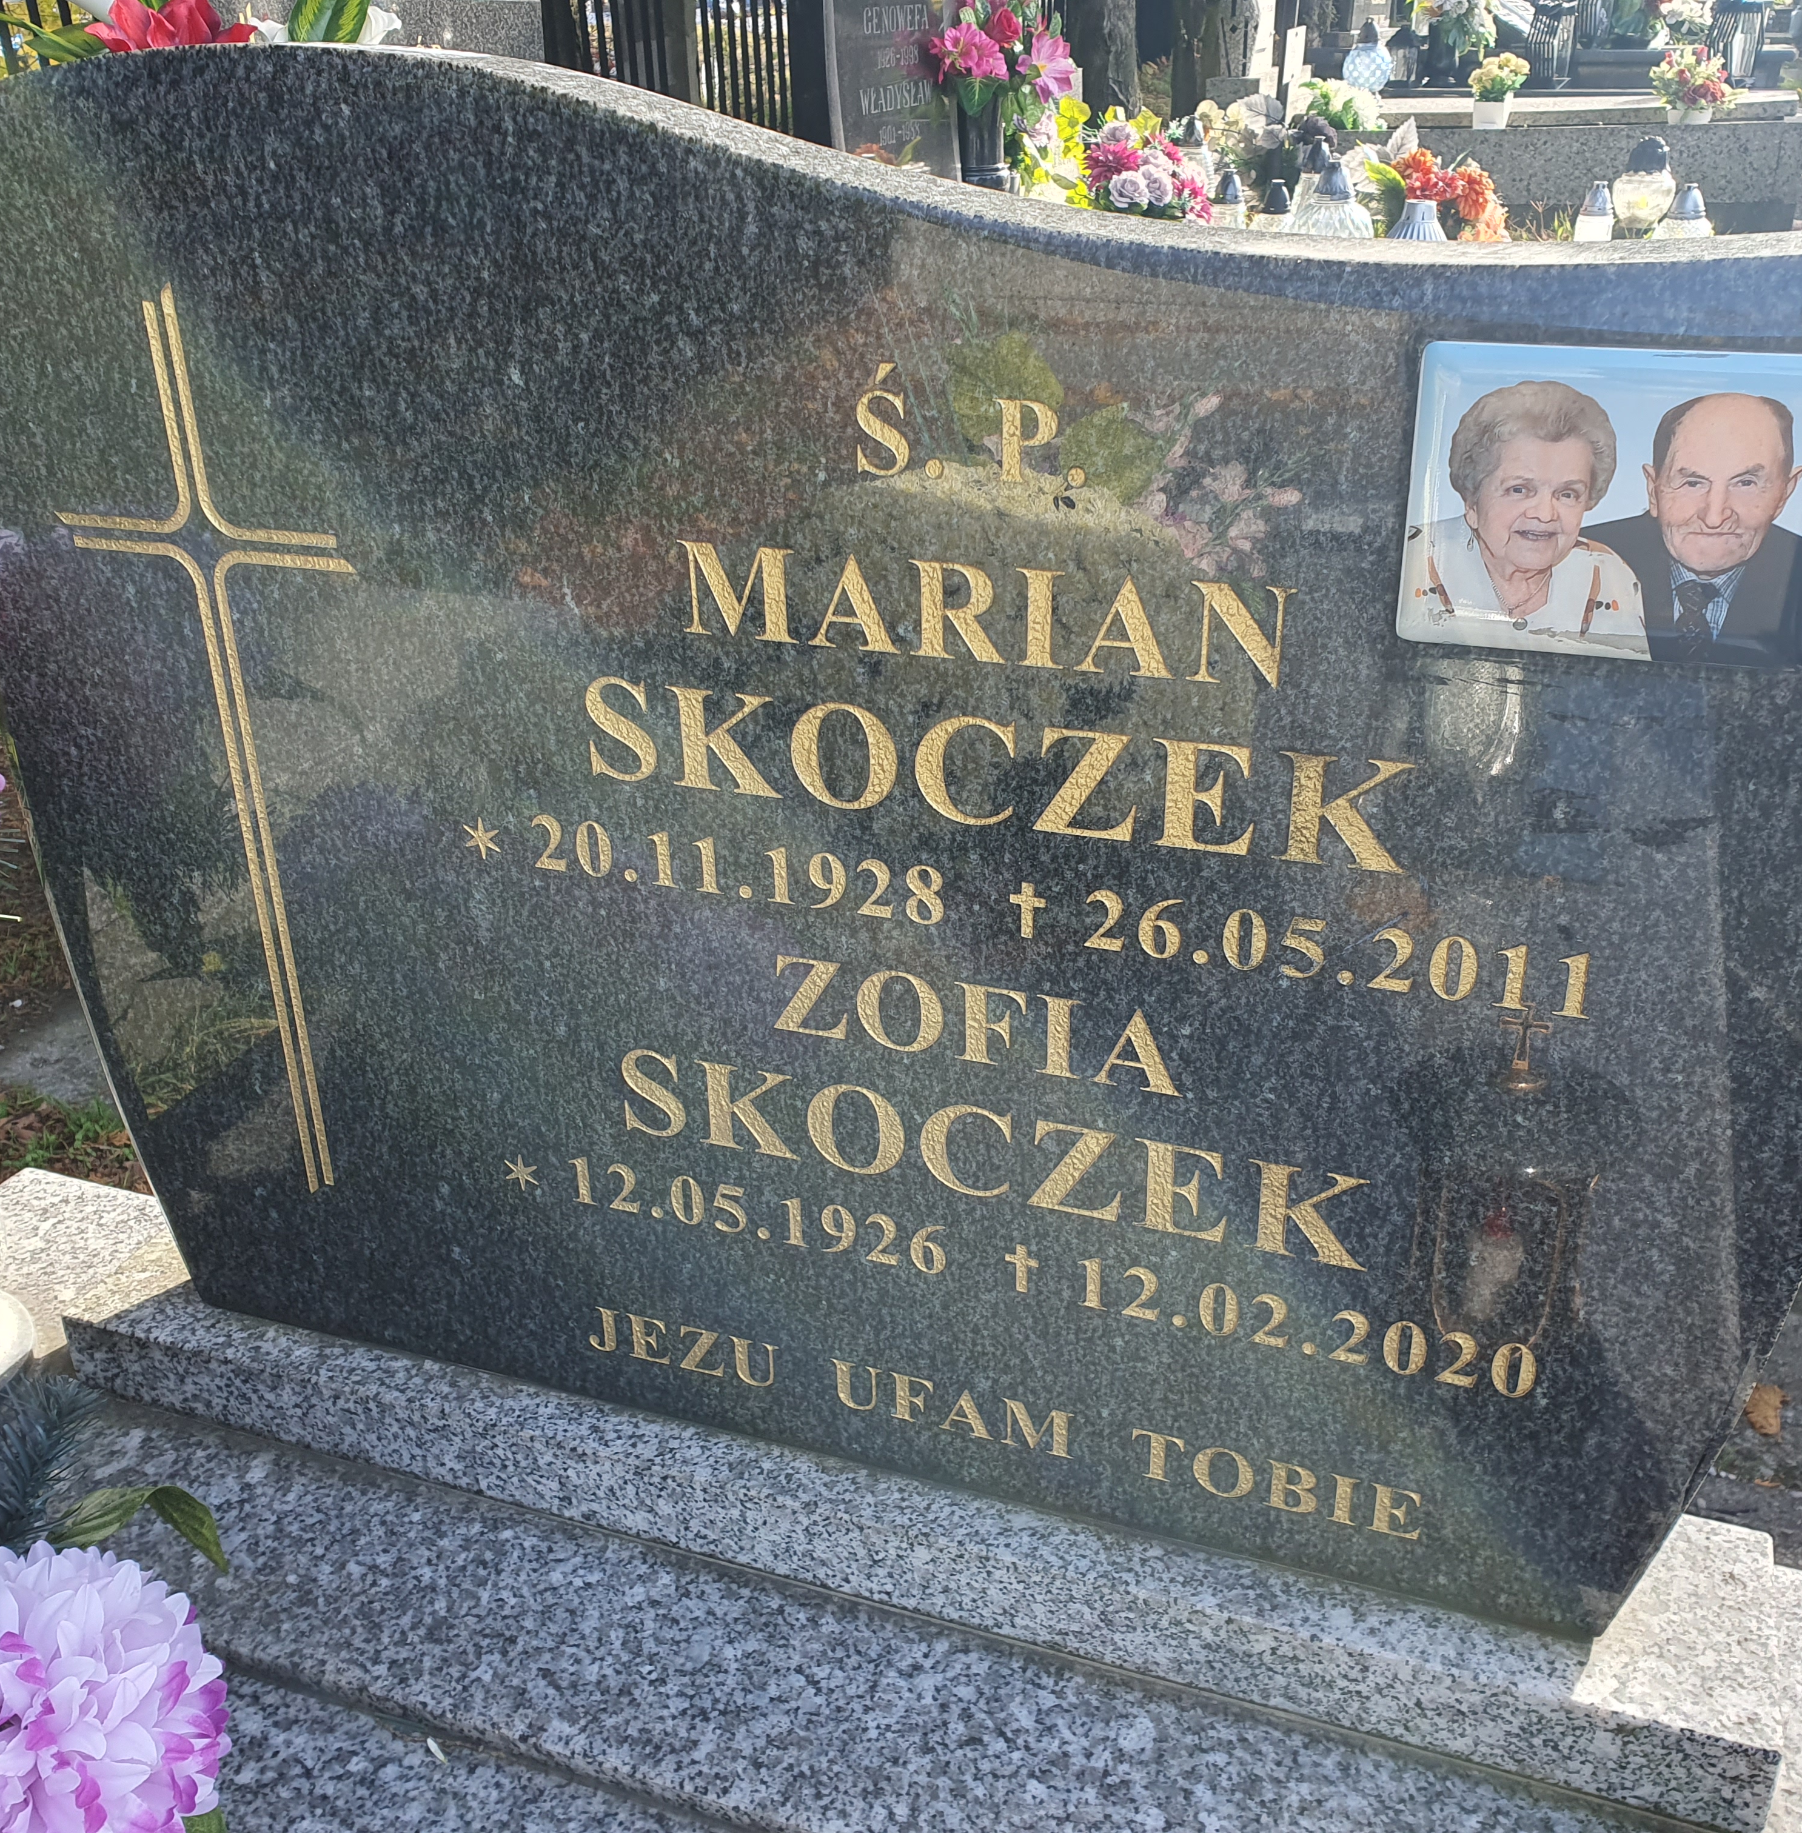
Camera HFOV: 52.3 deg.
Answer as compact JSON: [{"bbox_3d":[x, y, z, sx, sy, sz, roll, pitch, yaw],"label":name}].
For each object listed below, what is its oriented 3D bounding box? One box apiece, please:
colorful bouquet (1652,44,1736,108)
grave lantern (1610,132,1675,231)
[{"bbox_3d":[2.975,-3.147,6.900,0.300,0.250,0.260,8,29,19],"label":"colorful bouquet"},{"bbox_3d":[1.679,-1.655,4.150,0.145,0.215,0.145,8,29,19],"label":"grave lantern"}]

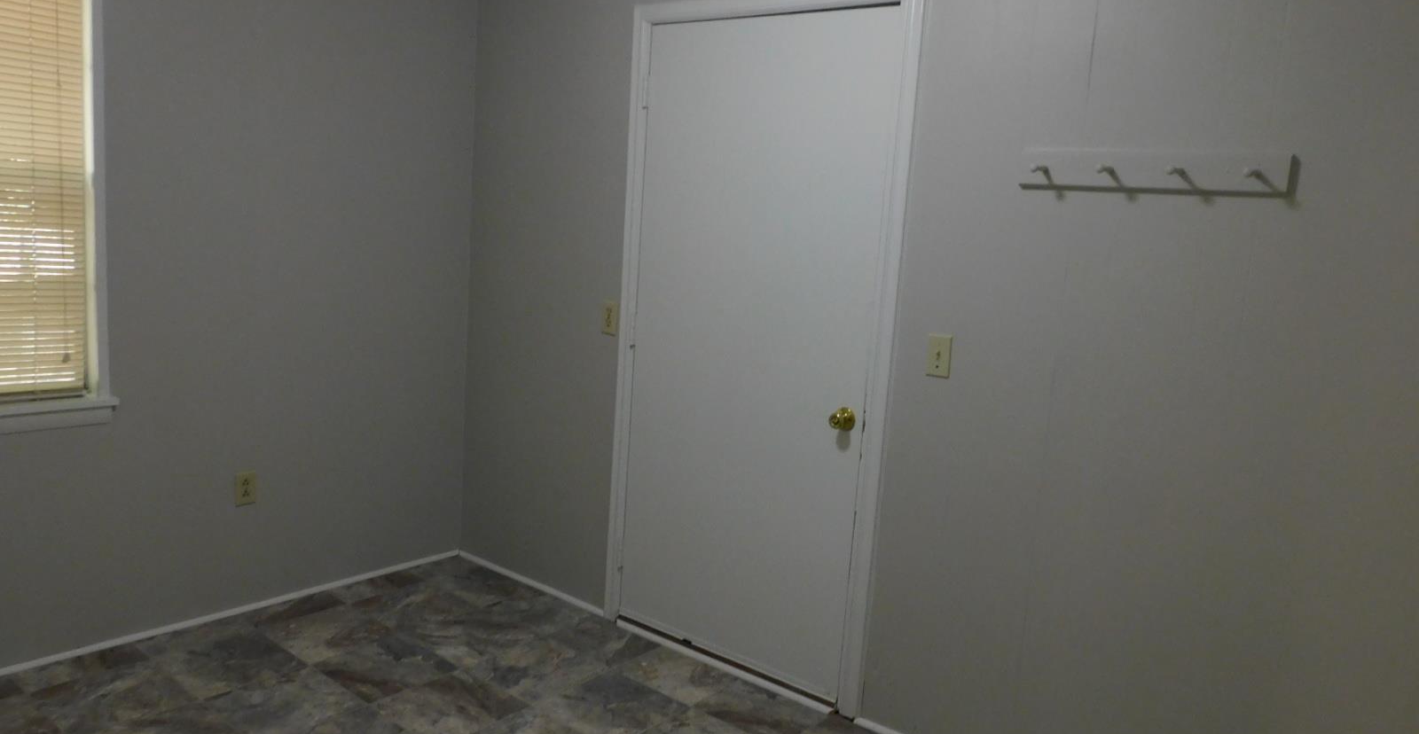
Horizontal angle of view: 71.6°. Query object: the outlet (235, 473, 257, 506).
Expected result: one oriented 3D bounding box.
[{"bbox_3d":[-1.565,0.411,3.324,0.010,0.115,0.069,11,11,38],"label":"outlet"}]

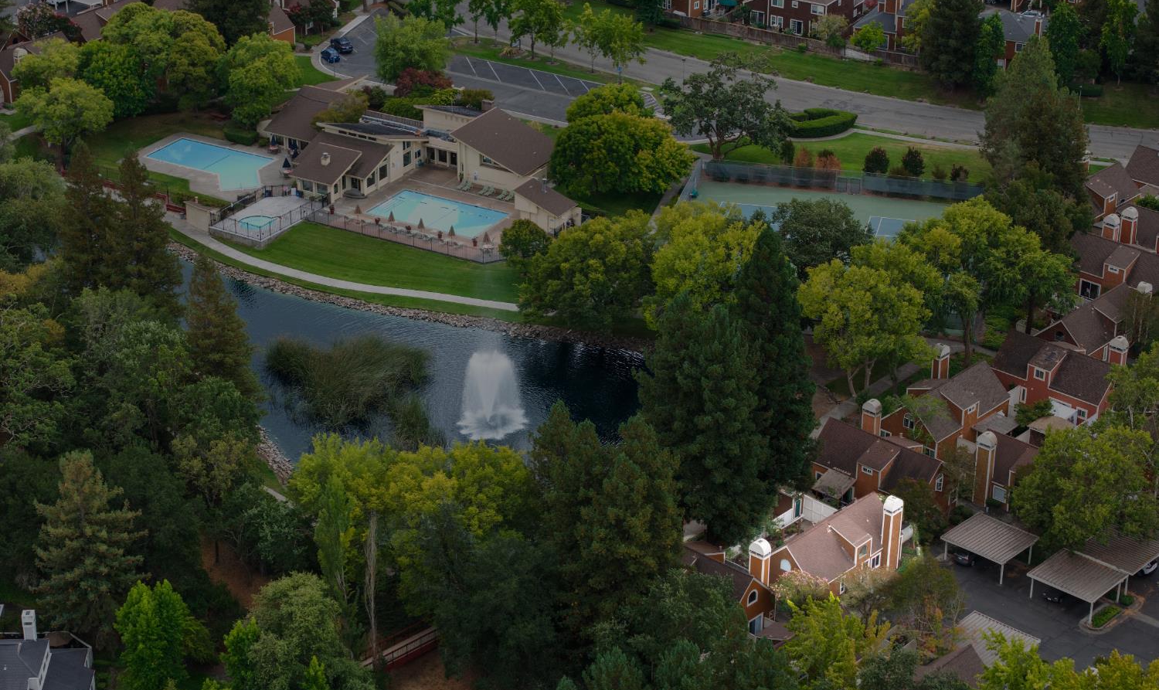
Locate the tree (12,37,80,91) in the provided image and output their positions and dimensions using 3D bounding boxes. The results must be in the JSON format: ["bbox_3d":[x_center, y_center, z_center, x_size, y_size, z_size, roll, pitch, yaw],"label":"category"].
[{"bbox_3d":[-72.482,-37.330,318.011,9.200,9.200,9.000,0,26,0],"label":"tree"}]

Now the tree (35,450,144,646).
[{"bbox_3d":[-41.196,17.119,196.338,9.200,18.400,8.800,-6,27,-12],"label":"tree"}]

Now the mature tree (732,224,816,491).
[{"bbox_3d":[17.392,2.042,216.451,9.200,28.000,9.200,3,26,5],"label":"mature tree"}]

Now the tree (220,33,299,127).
[{"bbox_3d":[-42.070,-35.100,311.640,9.800,11.800,9.800,0,26,0],"label":"tree"}]

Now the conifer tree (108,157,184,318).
[{"bbox_3d":[-47.061,-11.328,250.668,7.900,21.000,7.900,-5,27,-10],"label":"conifer tree"}]

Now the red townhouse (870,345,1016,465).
[{"bbox_3d":[36.450,5.510,233.650,7.600,7.800,13.000,23,34,38],"label":"red townhouse"}]

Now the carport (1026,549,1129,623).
[{"bbox_3d":[44.106,21.350,207.842,6.600,2.350,6.100,22,33,37],"label":"carport"}]

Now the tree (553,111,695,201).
[{"bbox_3d":[5.073,-23.964,290.601,17.300,10.400,15.000,0,26,0],"label":"tree"}]

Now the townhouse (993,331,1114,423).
[{"bbox_3d":[49.770,2.840,240.540,12.800,6.500,7.400,23,34,38],"label":"townhouse"}]

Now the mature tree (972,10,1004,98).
[{"bbox_3d":[55.414,-39.165,317.239,4.300,12.500,4.300,5,27,9],"label":"mature tree"}]

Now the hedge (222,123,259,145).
[{"bbox_3d":[-44.223,-27.480,307.331,3.800,1.300,2.600,14,29,25],"label":"hedge"}]

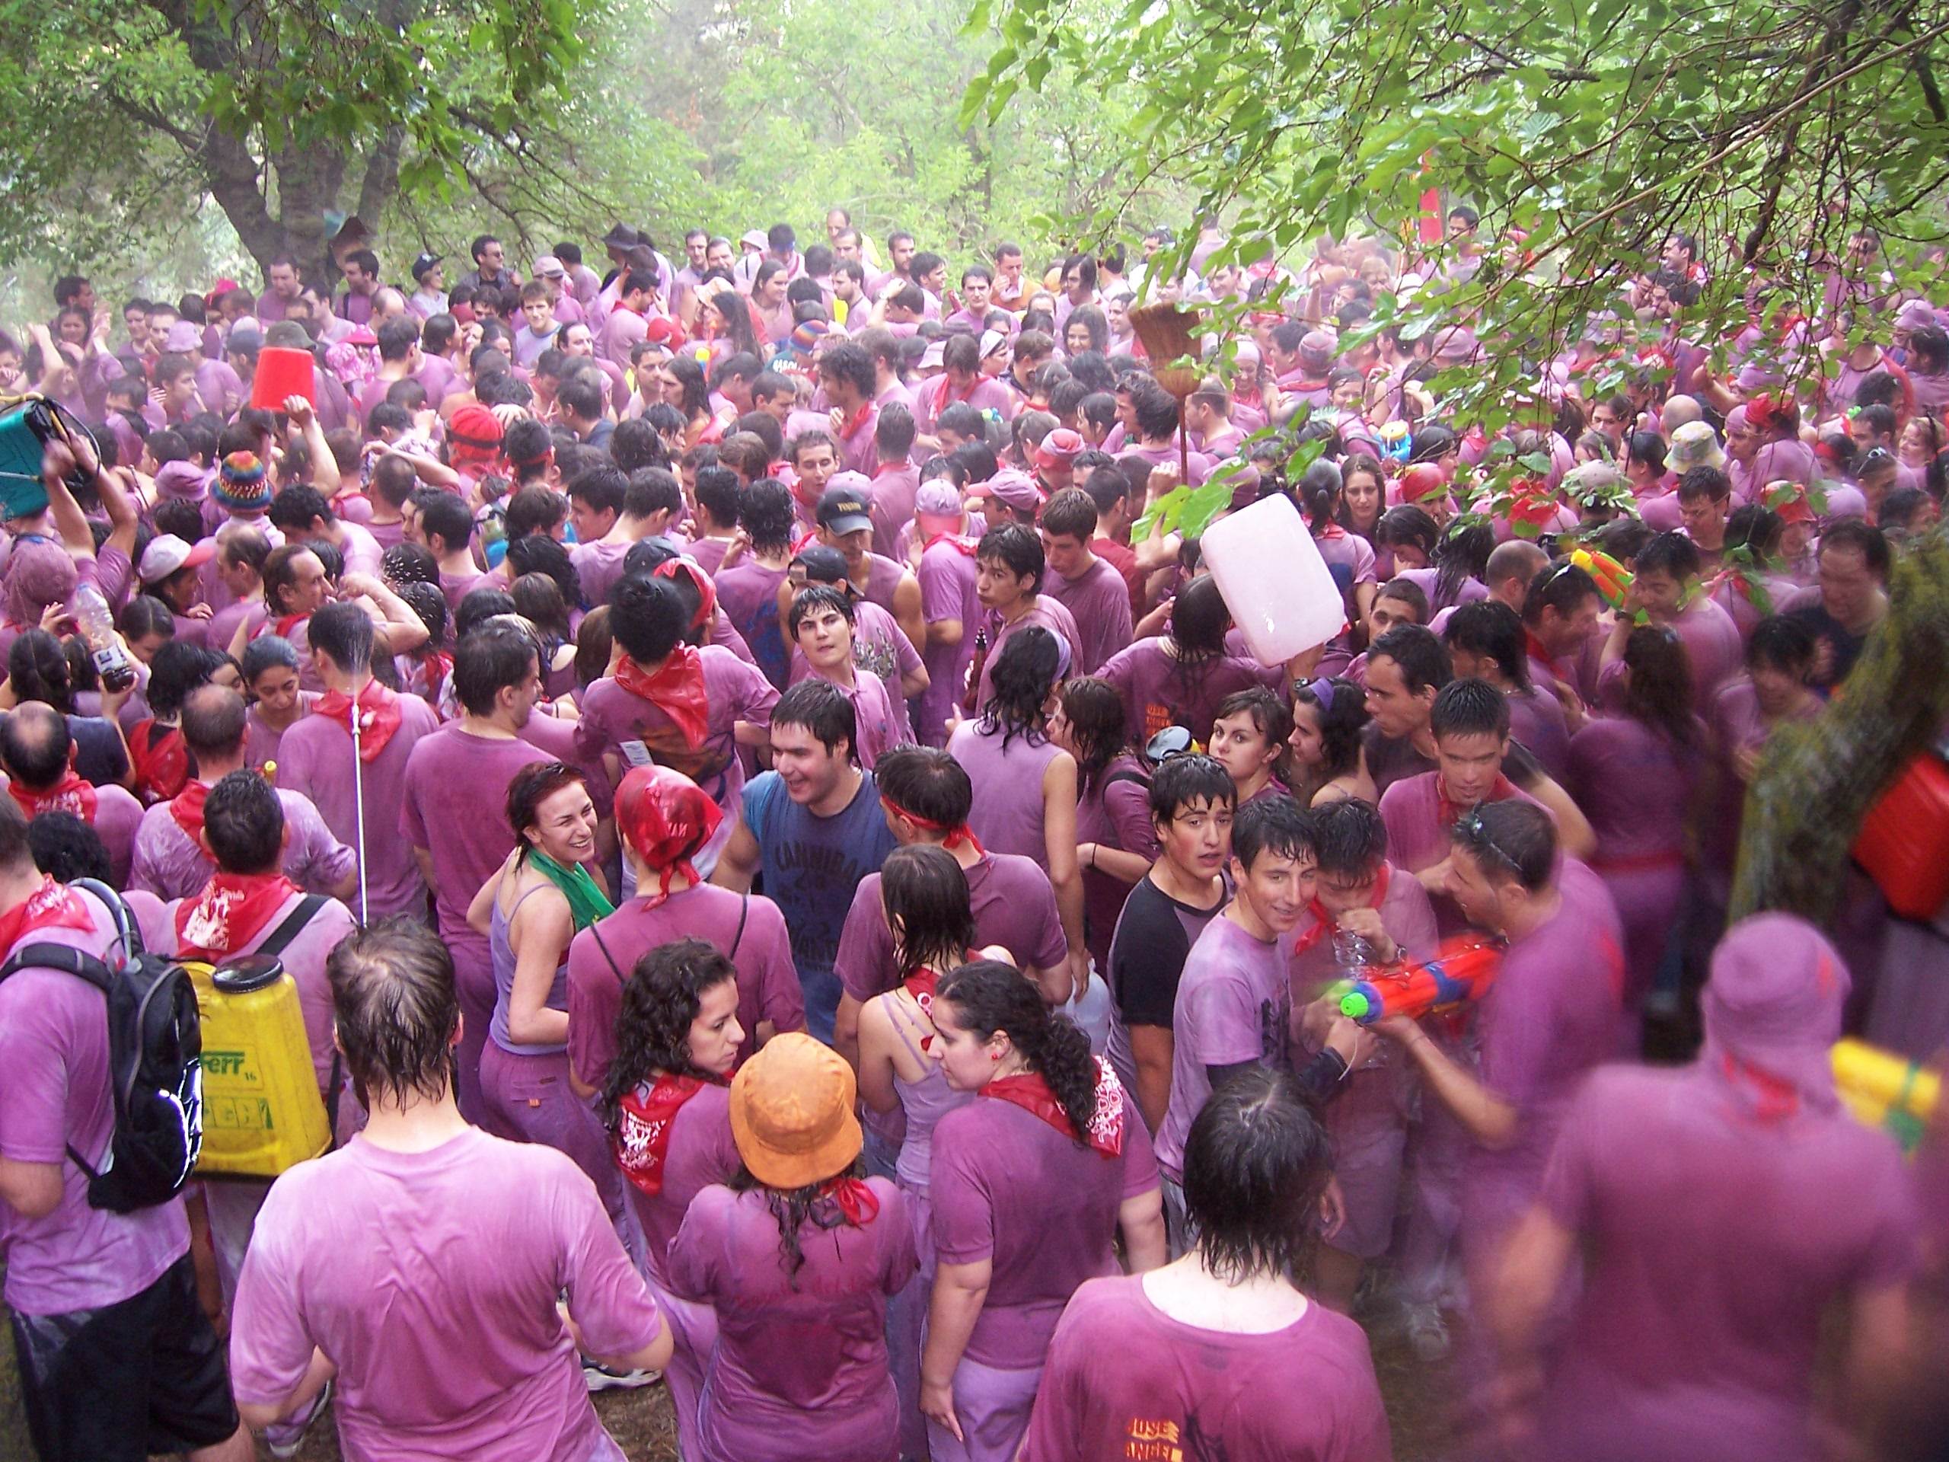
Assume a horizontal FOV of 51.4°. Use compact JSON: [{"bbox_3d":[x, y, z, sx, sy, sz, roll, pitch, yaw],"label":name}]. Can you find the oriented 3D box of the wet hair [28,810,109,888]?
[{"bbox_3d":[-1.898,0.260,4.250,0.185,0.220,0.200,-3,20,-9],"label":"wet hair"}]

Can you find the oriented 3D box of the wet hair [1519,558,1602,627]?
[{"bbox_3d":[1.535,-0.356,5.300,0.200,0.170,0.170,3,20,9],"label":"wet hair"}]

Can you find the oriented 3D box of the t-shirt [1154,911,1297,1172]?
[{"bbox_3d":[0.516,0.645,4.080,0.270,0.600,0.390,17,25,23],"label":"t-shirt"}]

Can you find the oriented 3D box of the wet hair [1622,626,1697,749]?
[{"bbox_3d":[1.705,-0.108,5.050,0.180,0.290,0.200,-9,22,-23],"label":"wet hair"}]

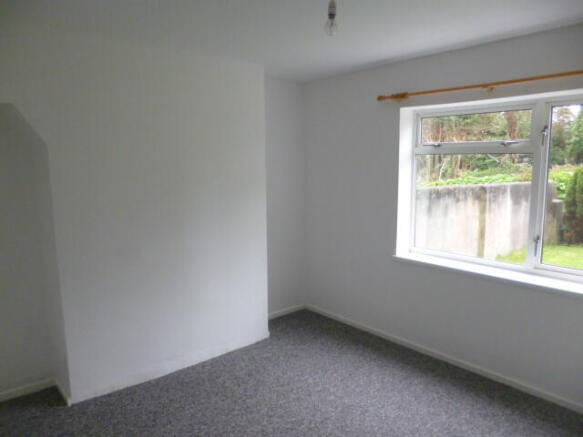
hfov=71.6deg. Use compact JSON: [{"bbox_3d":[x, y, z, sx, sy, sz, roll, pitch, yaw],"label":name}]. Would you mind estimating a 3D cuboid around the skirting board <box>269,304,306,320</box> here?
[{"bbox_3d":[-0.135,1.001,4.185,0.710,0.062,0.020,-6,10,-38],"label":"skirting board"}]

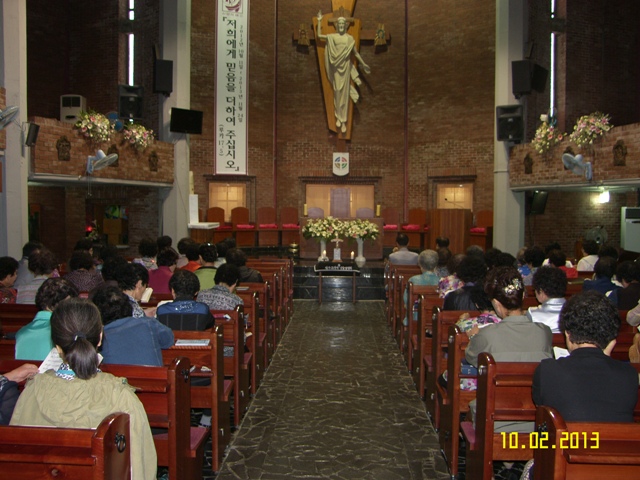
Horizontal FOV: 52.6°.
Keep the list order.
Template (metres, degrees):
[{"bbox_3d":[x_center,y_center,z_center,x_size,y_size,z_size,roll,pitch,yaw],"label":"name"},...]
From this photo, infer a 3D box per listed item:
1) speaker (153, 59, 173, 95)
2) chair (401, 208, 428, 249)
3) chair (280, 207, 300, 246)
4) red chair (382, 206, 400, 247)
[{"bbox_3d":[-3.352,-3.487,13.800,0.360,0.670,0.360,0,8,-14],"label":"speaker"},{"bbox_3d":[2.361,-0.278,16.200,0.520,0.990,0.550,2,3,27],"label":"chair"},{"bbox_3d":[-0.716,-0.303,15.700,0.470,0.960,0.500,0,3,-10],"label":"chair"},{"bbox_3d":[1.740,-0.303,15.700,0.470,0.960,0.500,1,3,12],"label":"red chair"}]

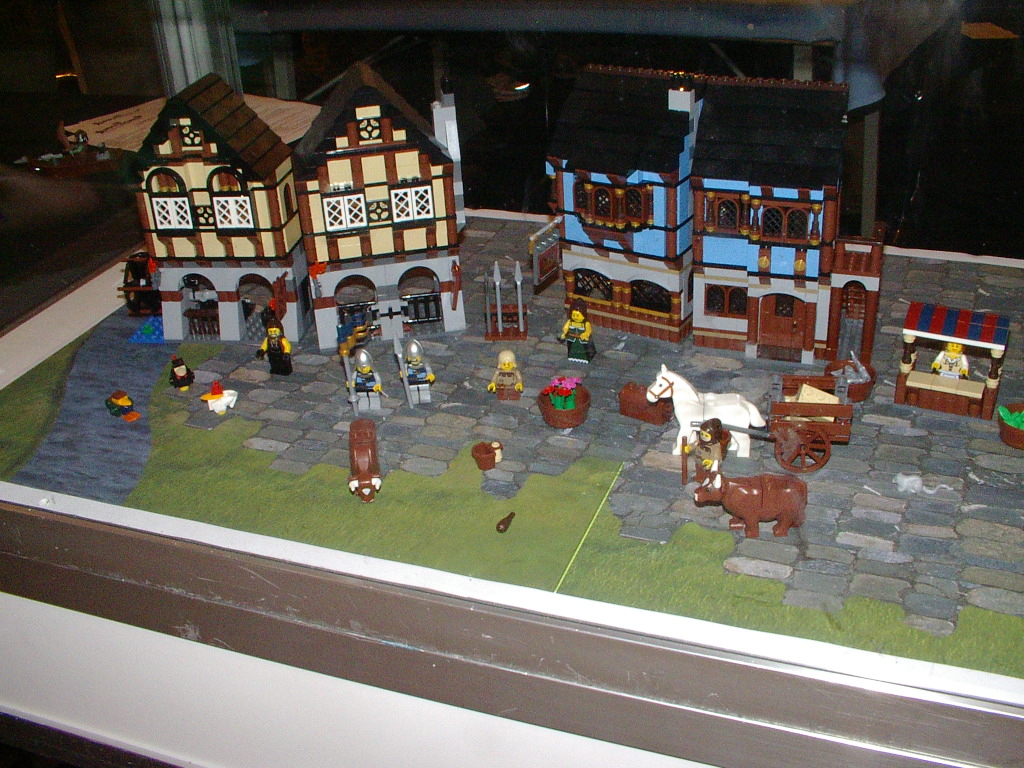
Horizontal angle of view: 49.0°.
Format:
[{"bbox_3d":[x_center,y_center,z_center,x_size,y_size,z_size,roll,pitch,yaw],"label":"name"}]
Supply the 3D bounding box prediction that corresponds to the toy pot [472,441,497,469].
[{"bbox_3d":[-0.017,0.045,0.700,0.015,0.013,0.015,-3,29,2],"label":"toy pot"}]

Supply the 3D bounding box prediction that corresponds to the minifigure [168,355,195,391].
[{"bbox_3d":[-0.240,-0.009,0.814,0.018,0.025,0.015,-12,30,-13],"label":"minifigure"}]

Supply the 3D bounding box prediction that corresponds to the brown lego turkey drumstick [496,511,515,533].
[{"bbox_3d":[-0.003,0.078,0.645,0.007,0.007,0.021,9,31,21],"label":"brown lego turkey drumstick"}]

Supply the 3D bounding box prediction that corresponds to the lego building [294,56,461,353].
[{"bbox_3d":[-0.097,-0.135,0.839,0.121,0.200,0.072,-8,30,-7],"label":"lego building"}]

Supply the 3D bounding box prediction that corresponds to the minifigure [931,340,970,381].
[{"bbox_3d":[0.298,-0.013,0.763,0.025,0.042,0.016,10,33,22],"label":"minifigure"}]

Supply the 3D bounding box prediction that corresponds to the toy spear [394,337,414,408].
[{"bbox_3d":[-0.072,-0.007,0.756,0.006,0.057,0.004,-9,29,3],"label":"toy spear"}]

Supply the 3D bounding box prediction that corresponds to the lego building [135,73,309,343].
[{"bbox_3d":[-0.219,-0.128,0.858,0.117,0.198,0.078,1,30,8],"label":"lego building"}]

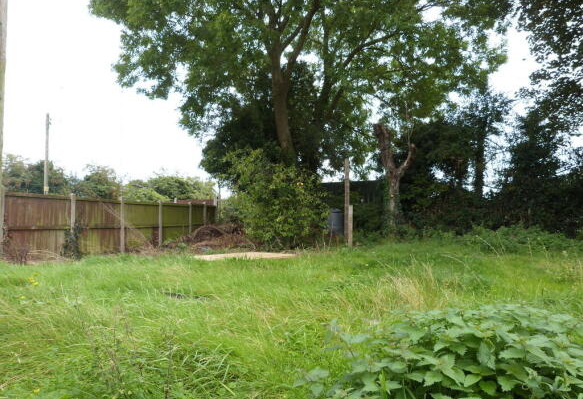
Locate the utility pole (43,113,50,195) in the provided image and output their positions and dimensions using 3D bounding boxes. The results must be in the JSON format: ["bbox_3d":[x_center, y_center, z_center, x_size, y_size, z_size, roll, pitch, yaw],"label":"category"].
[{"bbox_3d":[-16.624,-1.683,28.601,0.360,8.270,0.320,0,-3,0],"label":"utility pole"}]

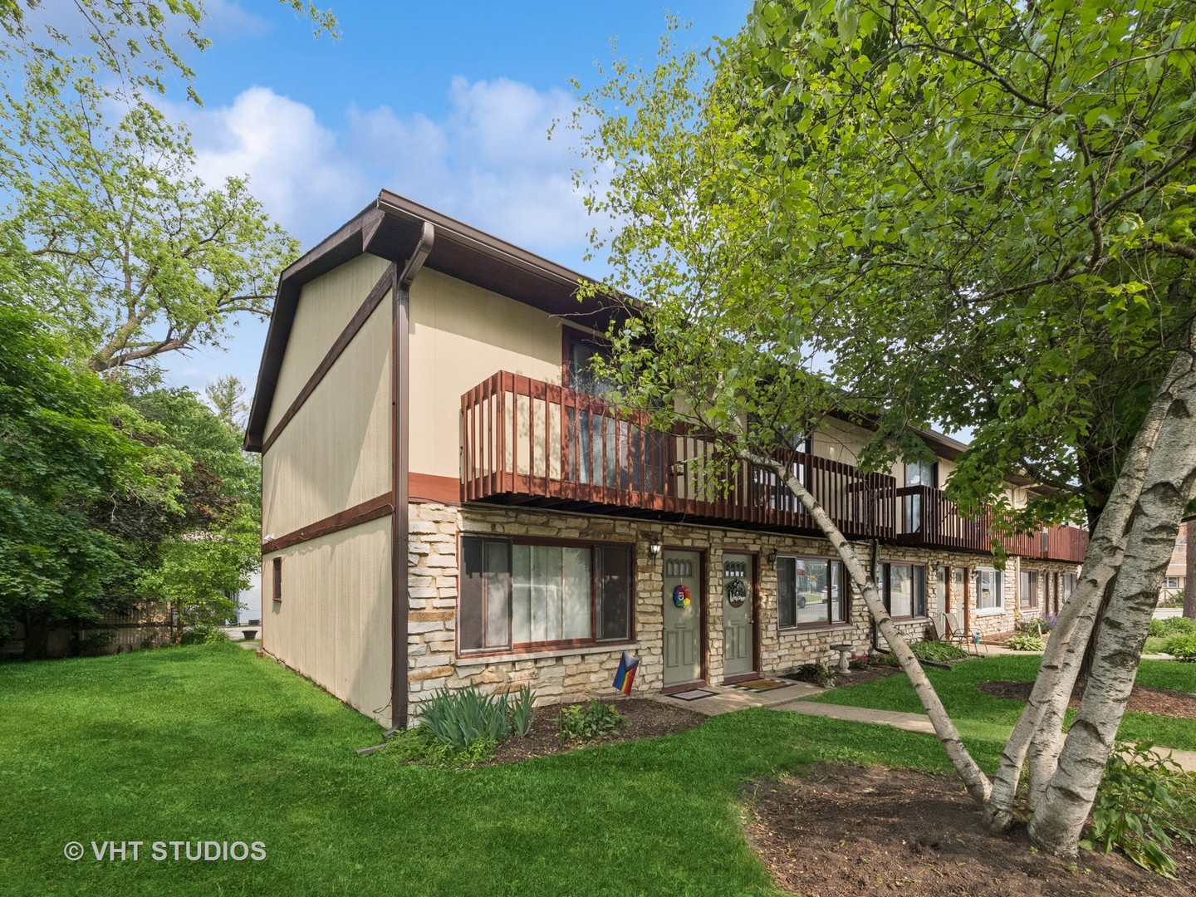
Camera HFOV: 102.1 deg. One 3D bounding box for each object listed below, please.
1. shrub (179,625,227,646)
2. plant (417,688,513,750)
[{"bbox_3d":[-10.283,4.880,12.600,1.200,0.560,0.900,10,-16,-37],"label":"shrub"},{"bbox_3d":[-1.288,2.608,4.680,0.820,0.580,0.620,10,-16,-37],"label":"plant"}]

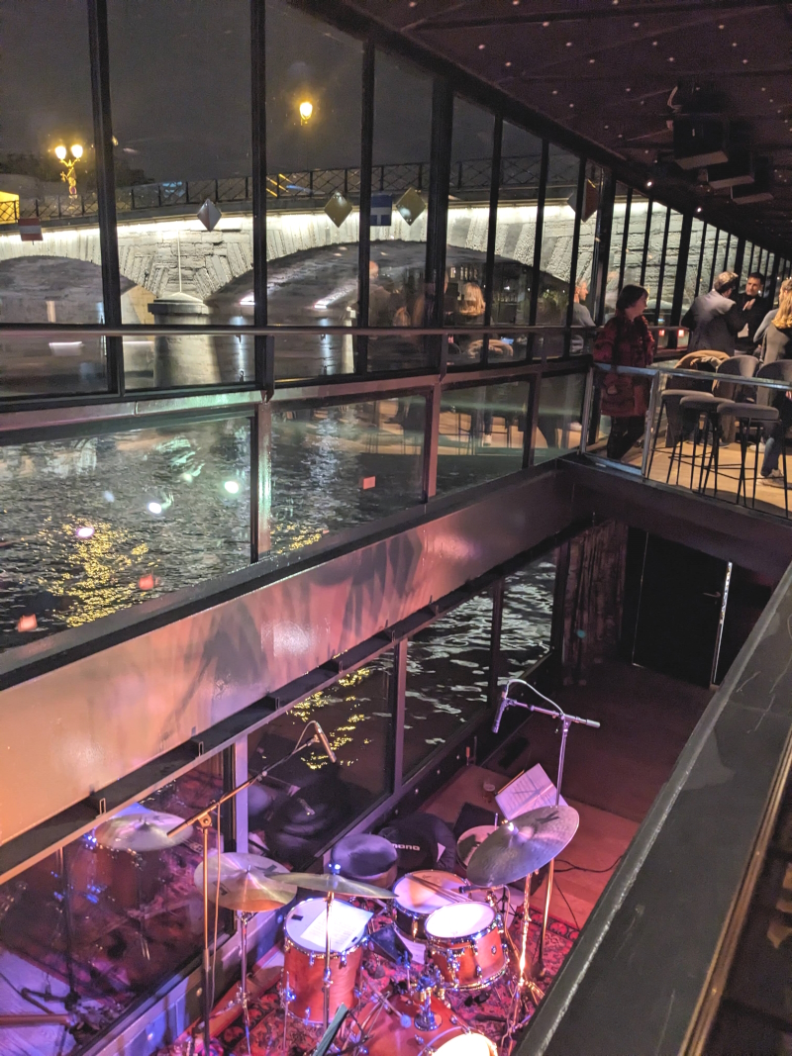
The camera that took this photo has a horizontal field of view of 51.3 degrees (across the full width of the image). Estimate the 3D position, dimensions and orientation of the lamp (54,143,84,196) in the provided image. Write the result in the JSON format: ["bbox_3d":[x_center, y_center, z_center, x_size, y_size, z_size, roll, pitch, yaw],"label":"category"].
[{"bbox_3d":[-16.558,-17.546,42.016,1.450,3.811,0.500,11,17,28],"label":"lamp"}]

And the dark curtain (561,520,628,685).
[{"bbox_3d":[2.228,0.727,9.020,0.260,1.760,1.120,11,17,30],"label":"dark curtain"}]

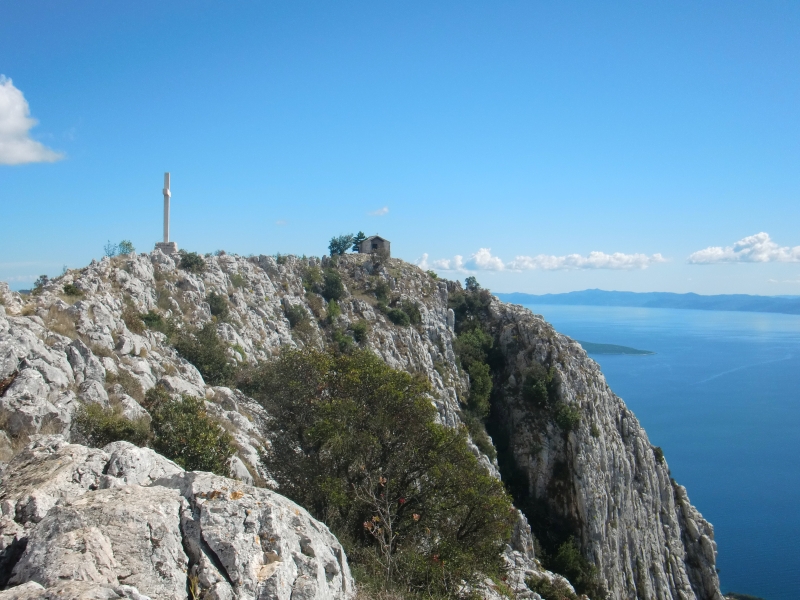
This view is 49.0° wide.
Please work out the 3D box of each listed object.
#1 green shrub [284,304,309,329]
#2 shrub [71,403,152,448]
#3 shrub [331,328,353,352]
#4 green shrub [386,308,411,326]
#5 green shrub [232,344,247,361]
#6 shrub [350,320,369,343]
[{"bbox_3d":[-10.371,1.653,88.000,2.405,2.405,2.164,1,1,0],"label":"green shrub"},{"bbox_3d":[-4.591,2.017,14.000,1.291,0.765,1.162,1,1,0],"label":"shrub"},{"bbox_3d":[-6.395,4.427,96.000,2.405,2.624,2.285,1,1,0],"label":"shrub"},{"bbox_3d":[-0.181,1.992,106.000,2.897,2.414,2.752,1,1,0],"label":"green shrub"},{"bbox_3d":[-10.966,3.587,60.000,0.957,1.093,0.909,1,1,0],"label":"green shrub"},{"bbox_3d":[-4.566,3.551,99.000,2.029,2.480,1.928,1,1,0],"label":"shrub"}]

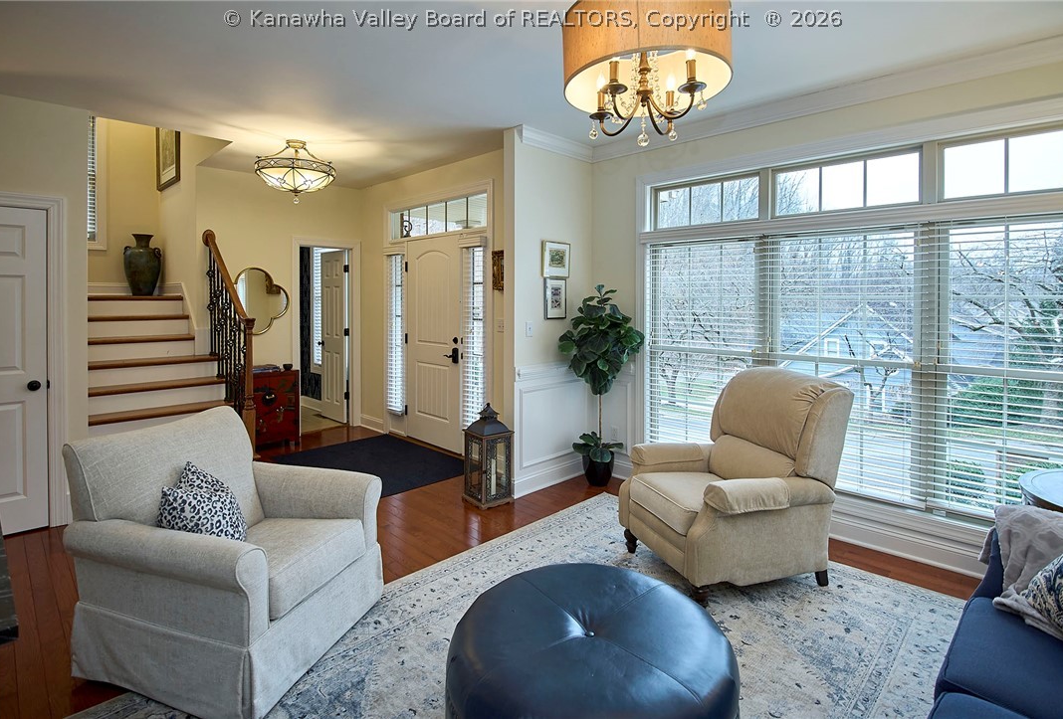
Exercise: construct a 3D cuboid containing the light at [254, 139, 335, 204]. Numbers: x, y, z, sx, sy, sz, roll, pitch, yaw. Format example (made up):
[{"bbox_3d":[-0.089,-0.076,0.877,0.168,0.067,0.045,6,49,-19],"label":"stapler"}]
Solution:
[{"bbox_3d":[-1.885,-1.502,4.090,0.595,0.491,0.595,0,4,0],"label":"light"}]

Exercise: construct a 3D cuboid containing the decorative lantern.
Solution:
[{"bbox_3d":[-0.308,0.663,3.664,0.250,0.700,0.250,-3,5,-41],"label":"decorative lantern"}]

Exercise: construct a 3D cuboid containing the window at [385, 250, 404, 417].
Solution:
[{"bbox_3d":[-1.437,-0.266,5.350,0.070,1.680,0.350,-4,6,-45],"label":"window"}]

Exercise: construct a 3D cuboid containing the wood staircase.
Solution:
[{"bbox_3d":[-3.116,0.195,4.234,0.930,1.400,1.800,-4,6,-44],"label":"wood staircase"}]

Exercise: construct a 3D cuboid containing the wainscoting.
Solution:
[{"bbox_3d":[0.364,0.517,3.912,0.443,0.965,0.946,4,5,43],"label":"wainscoting"}]

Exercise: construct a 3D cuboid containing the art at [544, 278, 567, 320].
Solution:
[{"bbox_3d":[0.198,-0.477,3.977,0.225,0.310,0.025,-4,6,-44],"label":"art"}]

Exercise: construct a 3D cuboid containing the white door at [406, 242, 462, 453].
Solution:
[{"bbox_3d":[-0.963,-0.172,4.970,0.045,2.030,0.910,-4,6,-45],"label":"white door"}]

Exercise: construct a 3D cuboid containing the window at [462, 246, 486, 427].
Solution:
[{"bbox_3d":[-0.514,-0.164,4.480,0.060,1.650,0.330,-4,6,-45],"label":"window"}]

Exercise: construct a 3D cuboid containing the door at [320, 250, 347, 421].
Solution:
[{"bbox_3d":[-2.390,-0.296,6.150,0.610,2.020,0.040,4,6,44],"label":"door"}]

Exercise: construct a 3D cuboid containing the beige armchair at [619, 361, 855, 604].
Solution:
[{"bbox_3d":[1.090,0.585,2.800,0.920,1.060,0.780,-1,4,-17],"label":"beige armchair"}]

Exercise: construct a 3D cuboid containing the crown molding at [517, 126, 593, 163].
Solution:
[{"bbox_3d":[0.228,-1.682,4.038,0.075,0.101,0.936,4,5,43],"label":"crown molding"}]

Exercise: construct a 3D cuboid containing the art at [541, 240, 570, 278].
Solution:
[{"bbox_3d":[0.200,-0.783,4.031,0.035,0.277,0.309,4,5,43],"label":"art"}]

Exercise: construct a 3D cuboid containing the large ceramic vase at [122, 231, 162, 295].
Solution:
[{"bbox_3d":[-3.962,-0.964,5.200,0.320,0.639,0.310,-3,5,-37],"label":"large ceramic vase"}]

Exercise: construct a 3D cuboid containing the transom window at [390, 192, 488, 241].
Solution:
[{"bbox_3d":[-0.949,-1.361,4.958,1.539,0.306,0.090,4,5,43],"label":"transom window"}]

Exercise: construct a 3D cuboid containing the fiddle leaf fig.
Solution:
[{"bbox_3d":[0.540,0.124,4.040,0.670,1.423,0.580,0,4,0],"label":"fiddle leaf fig"}]

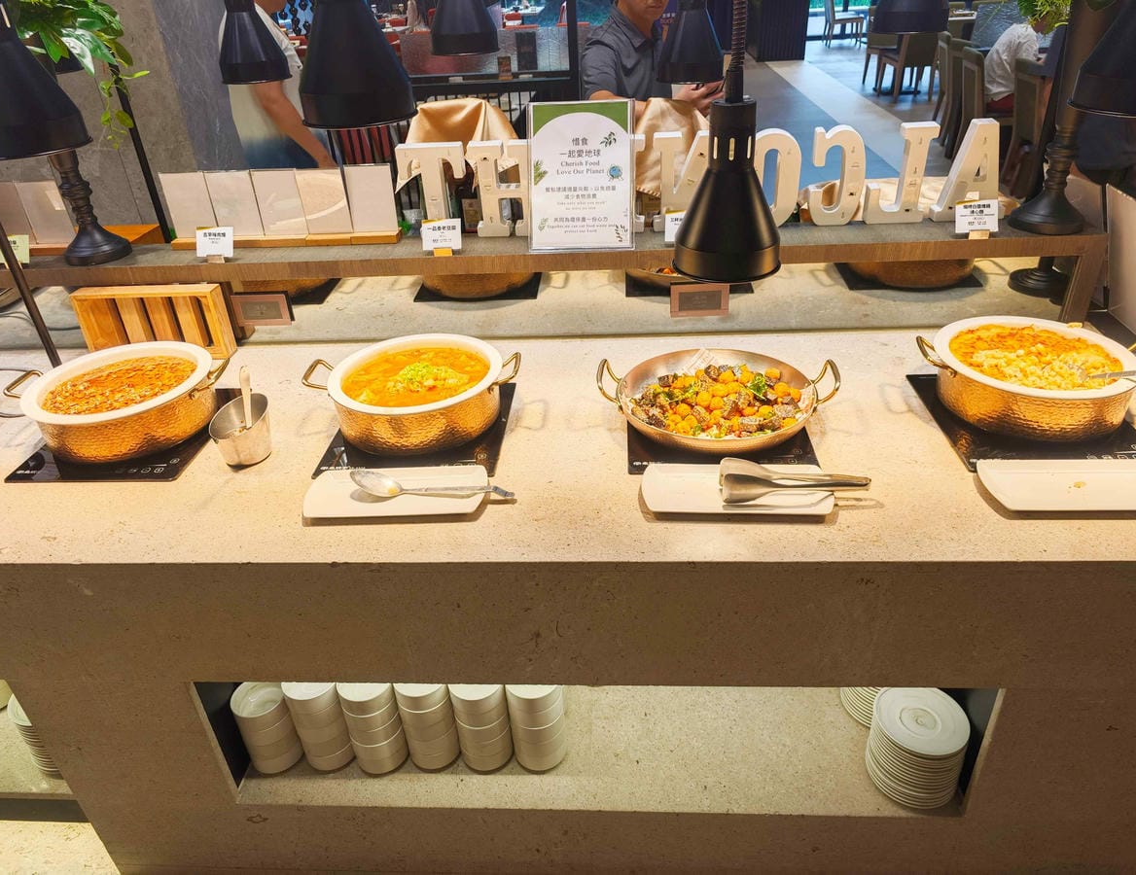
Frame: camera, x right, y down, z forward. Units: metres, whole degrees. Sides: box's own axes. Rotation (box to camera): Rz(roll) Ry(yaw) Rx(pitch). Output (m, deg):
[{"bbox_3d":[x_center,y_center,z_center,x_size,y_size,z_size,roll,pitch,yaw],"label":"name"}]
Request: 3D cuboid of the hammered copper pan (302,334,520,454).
[{"bbox_3d":[-0.270,-0.082,1.405,0.380,0.106,0.314,-3,31,0],"label":"hammered copper pan"}]

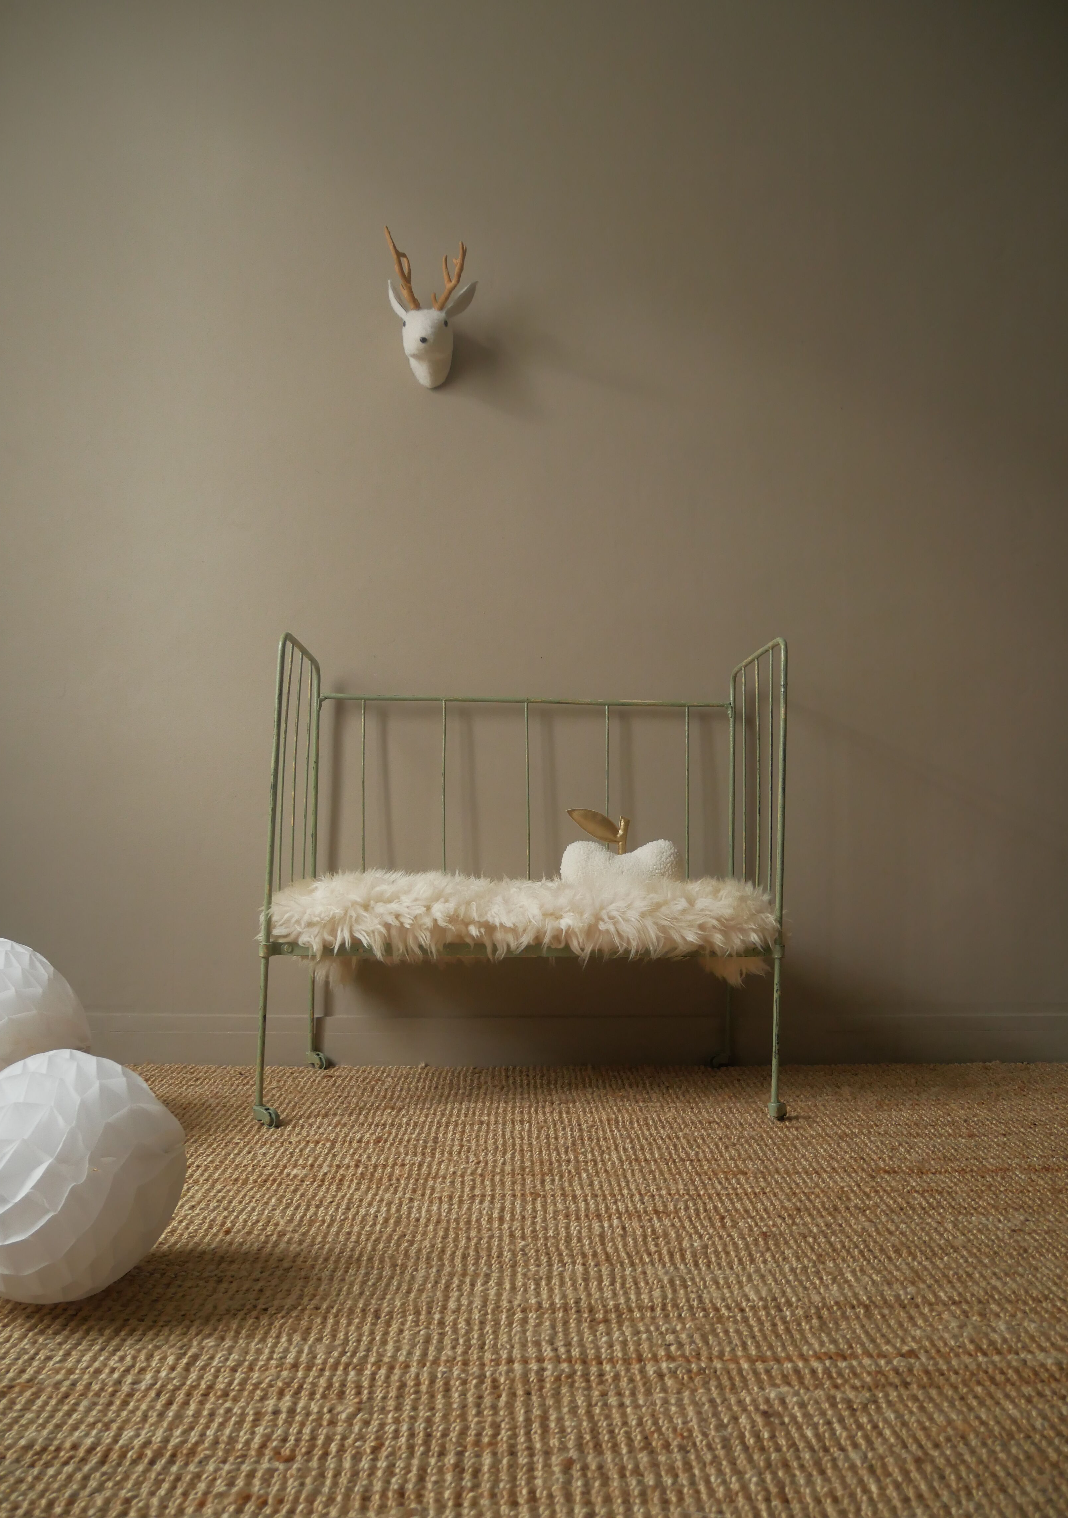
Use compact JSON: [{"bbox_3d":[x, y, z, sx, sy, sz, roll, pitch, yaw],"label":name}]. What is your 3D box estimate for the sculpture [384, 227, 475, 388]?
[{"bbox_3d":[-0.295,-1.312,3.266,0.260,0.441,0.216,0,-3,-2],"label":"sculpture"}]

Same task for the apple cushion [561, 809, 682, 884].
[{"bbox_3d":[0.232,0.269,2.996,0.319,0.274,0.167,0,-3,-2],"label":"apple cushion"}]

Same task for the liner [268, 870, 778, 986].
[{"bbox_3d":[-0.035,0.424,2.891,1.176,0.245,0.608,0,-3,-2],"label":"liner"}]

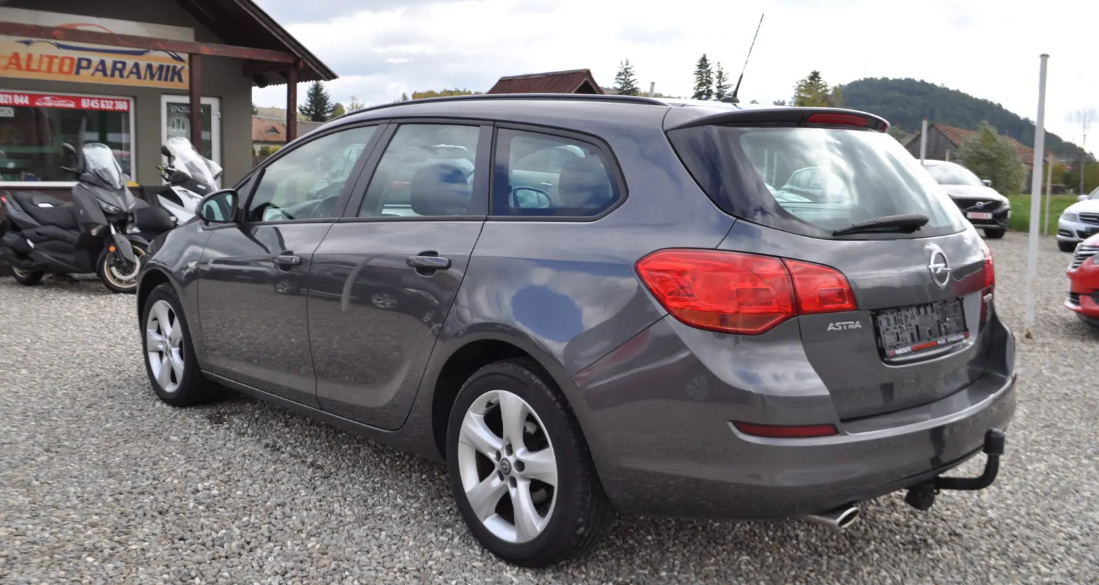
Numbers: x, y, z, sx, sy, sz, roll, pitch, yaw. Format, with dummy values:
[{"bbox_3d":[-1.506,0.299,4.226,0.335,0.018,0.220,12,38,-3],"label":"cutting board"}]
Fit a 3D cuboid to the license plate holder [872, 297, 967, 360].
[{"bbox_3d":[1.131,0.101,3.034,0.530,0.130,0.020,-6,-6,-42],"label":"license plate holder"}]

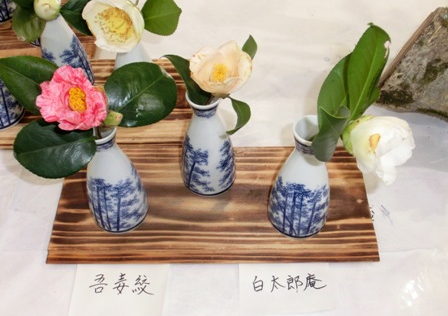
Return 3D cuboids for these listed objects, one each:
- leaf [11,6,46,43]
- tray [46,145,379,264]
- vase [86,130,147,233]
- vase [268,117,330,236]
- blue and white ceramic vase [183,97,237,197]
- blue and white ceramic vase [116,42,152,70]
[{"bbox_3d":[-0.205,-0.143,0.605,0.037,0.052,0.014,34,17,-2],"label":"leaf"},{"bbox_3d":[-0.011,0.048,0.618,0.334,0.009,0.143,0,53,0],"label":"tray"},{"bbox_3d":[-0.109,0.016,0.551,0.059,0.138,0.059,0,53,0],"label":"vase"},{"bbox_3d":[0.077,0.018,0.546,0.061,0.141,0.061,0,53,0],"label":"vase"},{"bbox_3d":[-0.017,-0.018,0.580,0.058,0.132,0.058,0,53,0],"label":"blue and white ceramic vase"},{"bbox_3d":[-0.099,-0.096,0.635,0.059,0.137,0.059,0,53,0],"label":"blue and white ceramic vase"}]

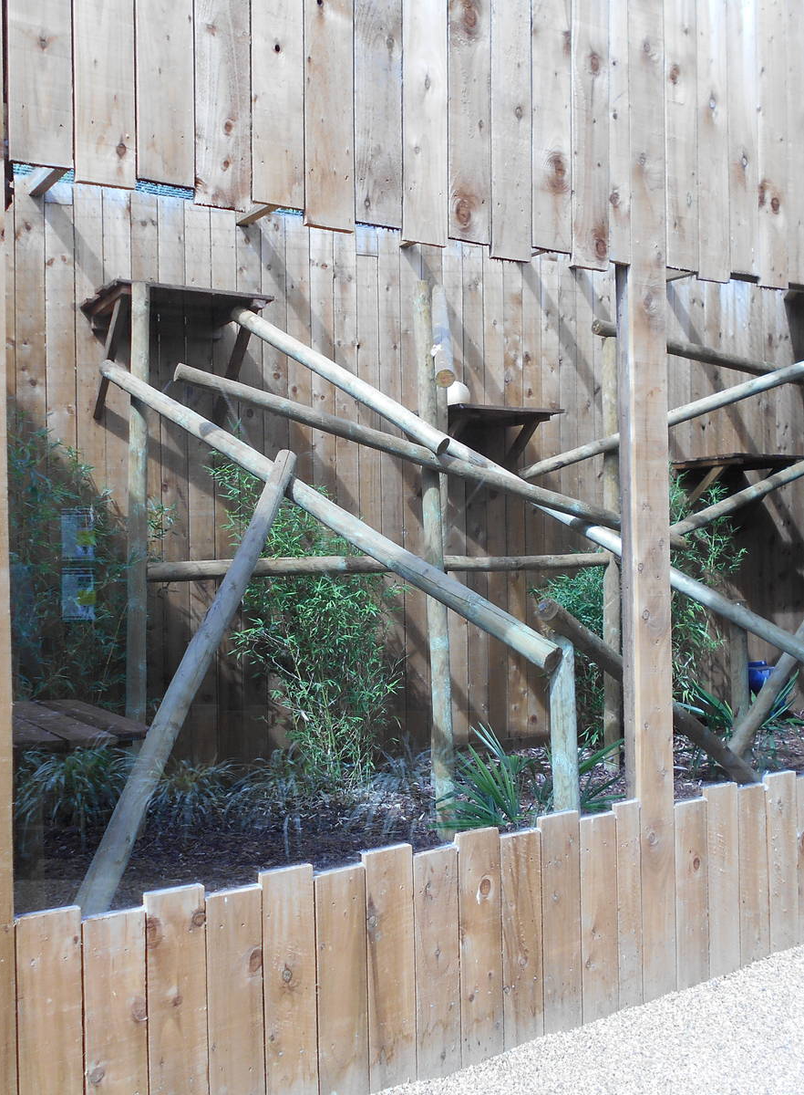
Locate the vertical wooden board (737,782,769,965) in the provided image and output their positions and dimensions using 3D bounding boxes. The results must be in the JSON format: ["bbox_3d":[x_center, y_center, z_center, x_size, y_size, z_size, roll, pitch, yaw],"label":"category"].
[{"bbox_3d":[1.208,1.122,3.780,0.142,0.610,0.024,-1,1,-32],"label":"vertical wooden board"}]

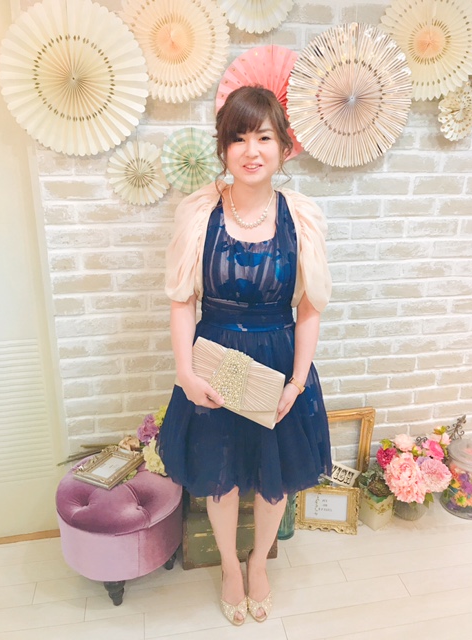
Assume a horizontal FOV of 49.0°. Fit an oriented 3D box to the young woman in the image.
[{"bbox_3d":[0.038,0.196,1.544,0.530,1.625,0.380,-3,19,-8],"label":"young woman"}]

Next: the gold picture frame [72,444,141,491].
[{"bbox_3d":[-0.438,0.515,1.812,0.145,0.030,0.200,8,21,22],"label":"gold picture frame"}]

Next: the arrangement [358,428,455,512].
[{"bbox_3d":[0.711,0.613,2.121,0.360,0.310,0.260,-3,19,-10],"label":"arrangement"}]

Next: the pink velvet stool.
[{"bbox_3d":[-0.402,0.726,1.860,0.435,0.416,0.435,-3,19,-10],"label":"pink velvet stool"}]

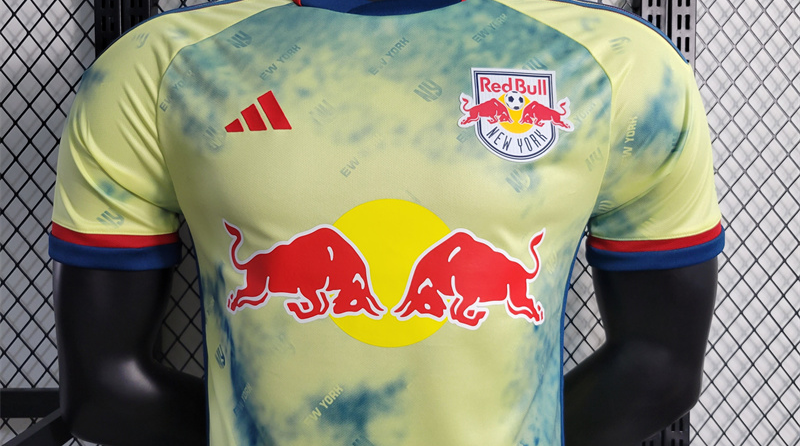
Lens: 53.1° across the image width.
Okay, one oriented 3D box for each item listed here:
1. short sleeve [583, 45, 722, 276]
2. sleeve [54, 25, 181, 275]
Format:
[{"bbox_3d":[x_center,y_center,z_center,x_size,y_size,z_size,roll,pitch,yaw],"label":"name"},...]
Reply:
[{"bbox_3d":[0.217,-0.058,0.680,0.116,0.204,0.140,0,3,3],"label":"short sleeve"},{"bbox_3d":[-0.249,-0.066,0.700,0.113,0.208,0.140,0,3,3],"label":"sleeve"}]

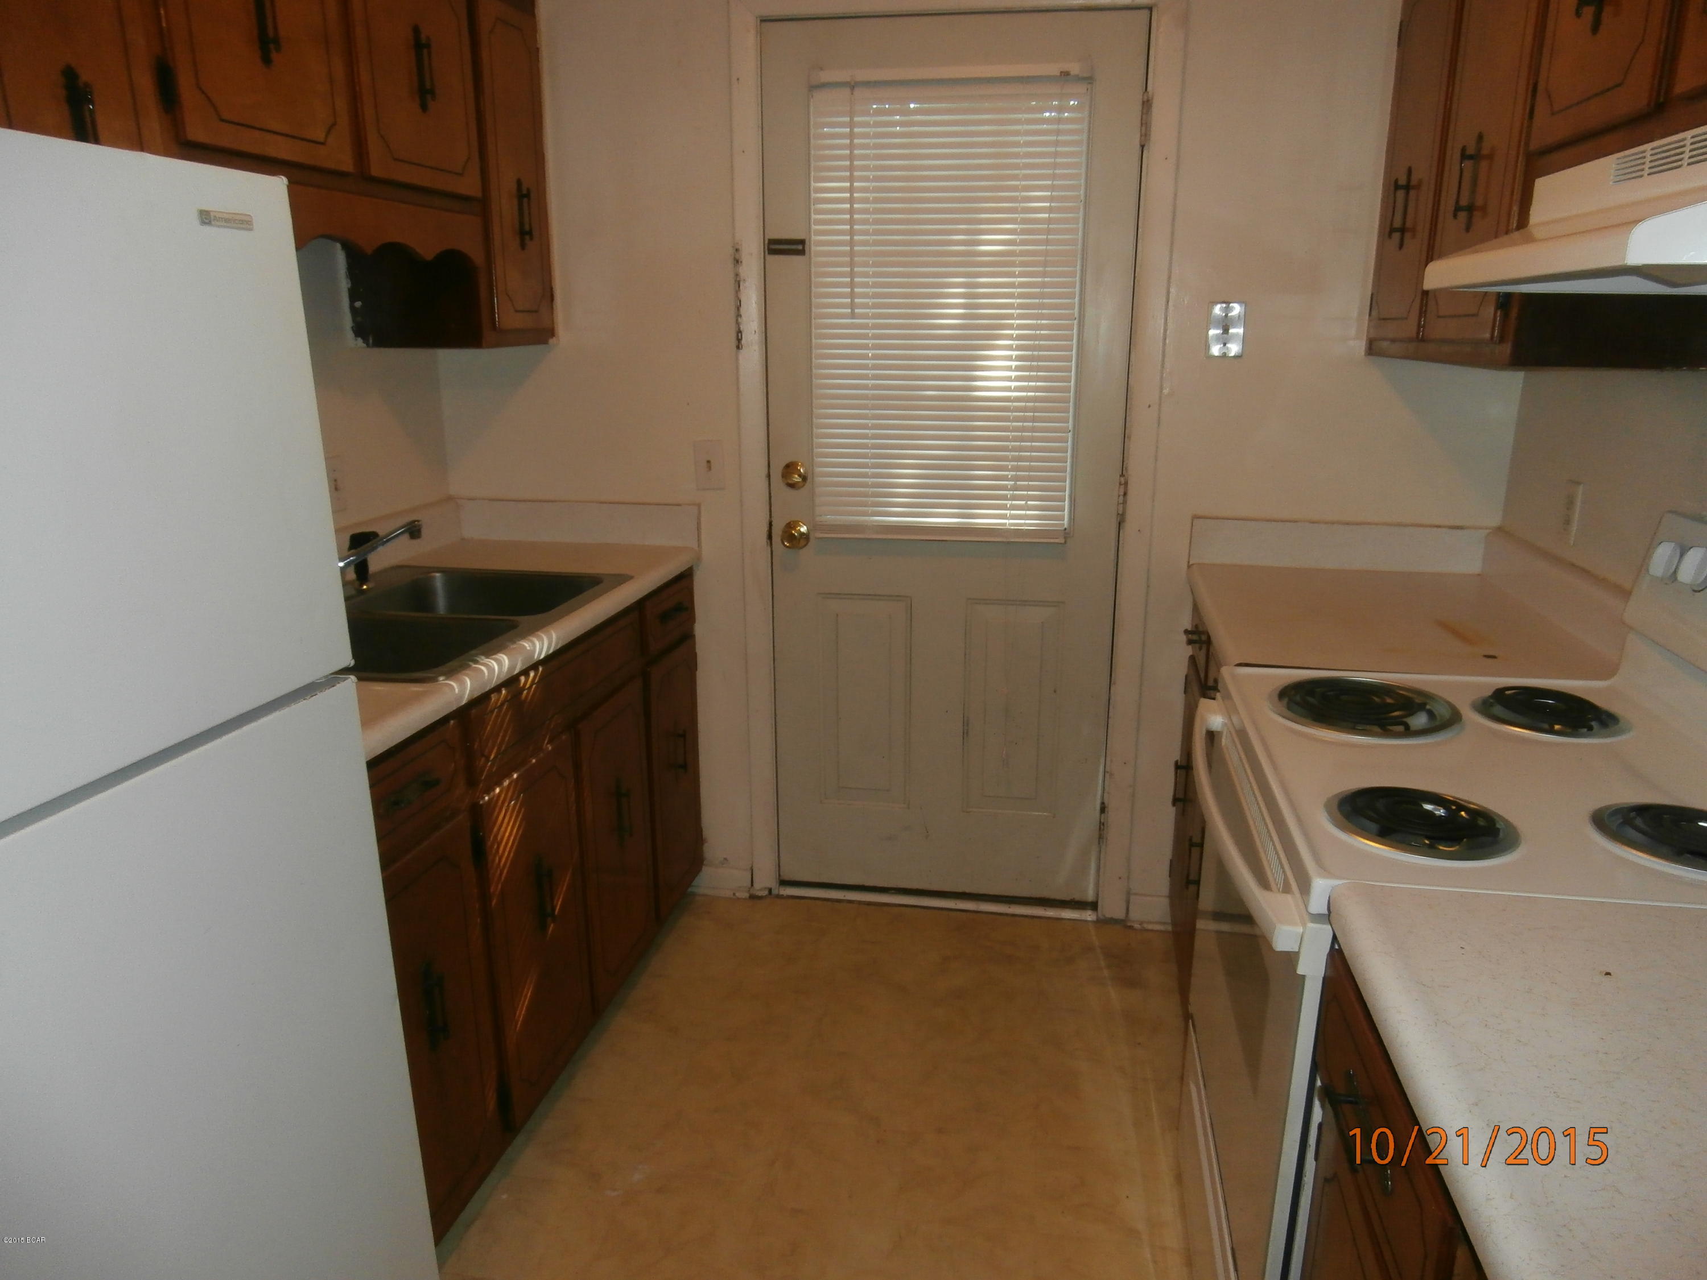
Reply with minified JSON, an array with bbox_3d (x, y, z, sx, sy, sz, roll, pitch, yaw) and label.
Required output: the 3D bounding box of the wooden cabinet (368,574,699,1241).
[{"bbox_3d":[-0.832,0.405,2.321,0.615,0.843,1.520,3,15,10],"label":"wooden cabinet"}]

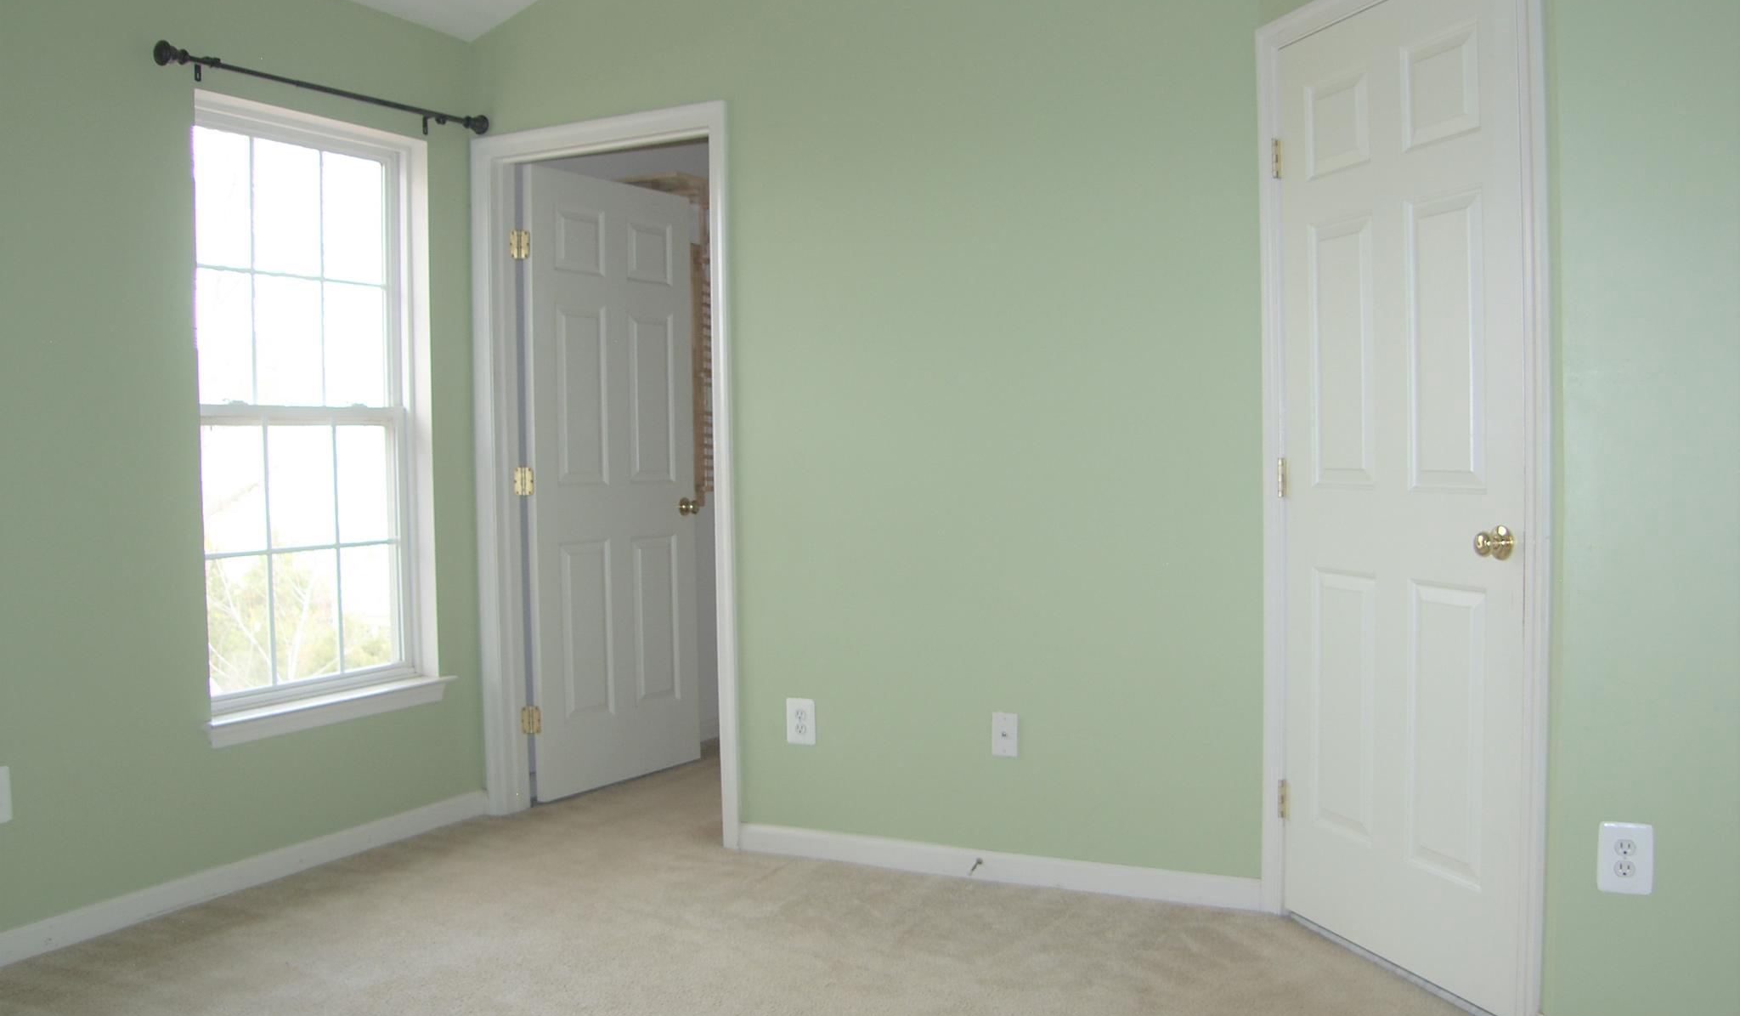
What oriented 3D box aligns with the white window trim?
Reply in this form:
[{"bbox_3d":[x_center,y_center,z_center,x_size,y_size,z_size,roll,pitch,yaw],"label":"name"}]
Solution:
[{"bbox_3d":[-1.526,-0.239,3.926,0.120,1.690,0.840,0,2,27],"label":"white window trim"}]

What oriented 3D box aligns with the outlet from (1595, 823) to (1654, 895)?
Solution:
[{"bbox_3d":[1.309,0.607,2.437,0.086,0.126,0.010,0,2,28],"label":"outlet"}]

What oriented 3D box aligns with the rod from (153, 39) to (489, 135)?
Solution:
[{"bbox_3d":[-1.462,-1.126,3.876,0.100,0.090,1.180,0,4,27],"label":"rod"}]

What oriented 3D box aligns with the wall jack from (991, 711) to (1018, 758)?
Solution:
[{"bbox_3d":[0.346,0.582,3.616,0.071,0.113,0.009,0,2,28],"label":"wall jack"}]

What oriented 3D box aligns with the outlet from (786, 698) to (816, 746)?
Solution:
[{"bbox_3d":[-0.193,0.593,3.901,0.088,0.127,0.010,0,2,28],"label":"outlet"}]

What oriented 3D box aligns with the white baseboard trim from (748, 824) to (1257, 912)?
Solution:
[{"bbox_3d":[0.281,0.929,3.665,1.465,0.079,0.015,0,2,28],"label":"white baseboard trim"}]

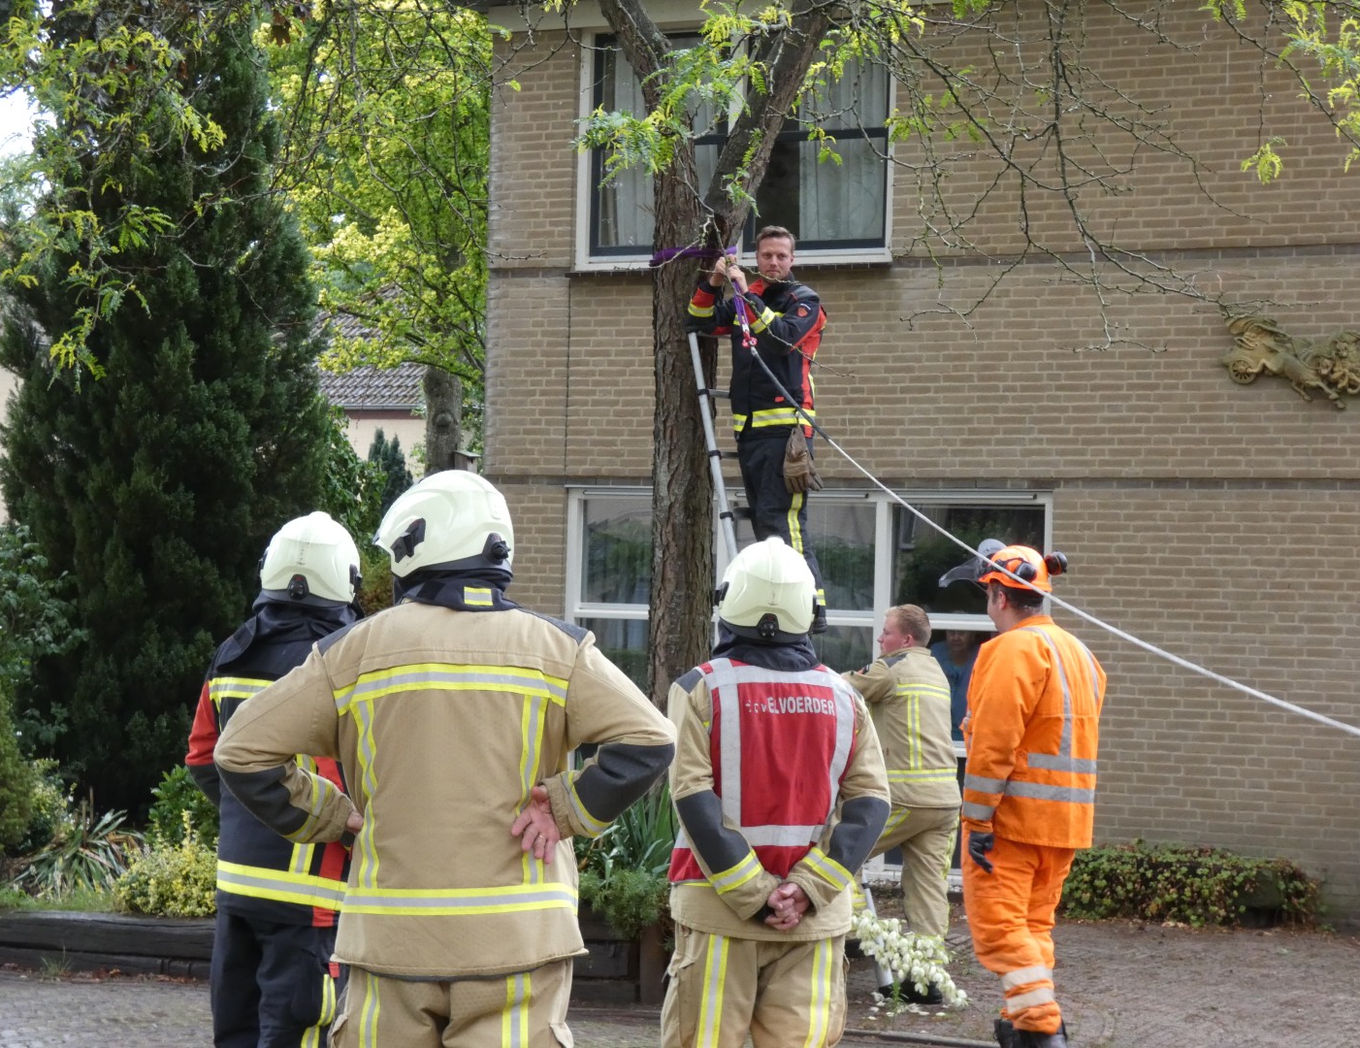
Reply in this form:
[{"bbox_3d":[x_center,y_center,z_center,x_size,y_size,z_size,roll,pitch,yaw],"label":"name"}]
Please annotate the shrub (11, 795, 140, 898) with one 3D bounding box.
[{"bbox_3d":[-2.756,1.484,16.600,0.600,0.460,0.550,2,-2,0],"label":"shrub"}]

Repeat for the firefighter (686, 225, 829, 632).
[{"bbox_3d":[0.346,-0.423,16.100,0.520,1.800,0.600,3,-2,-42],"label":"firefighter"}]

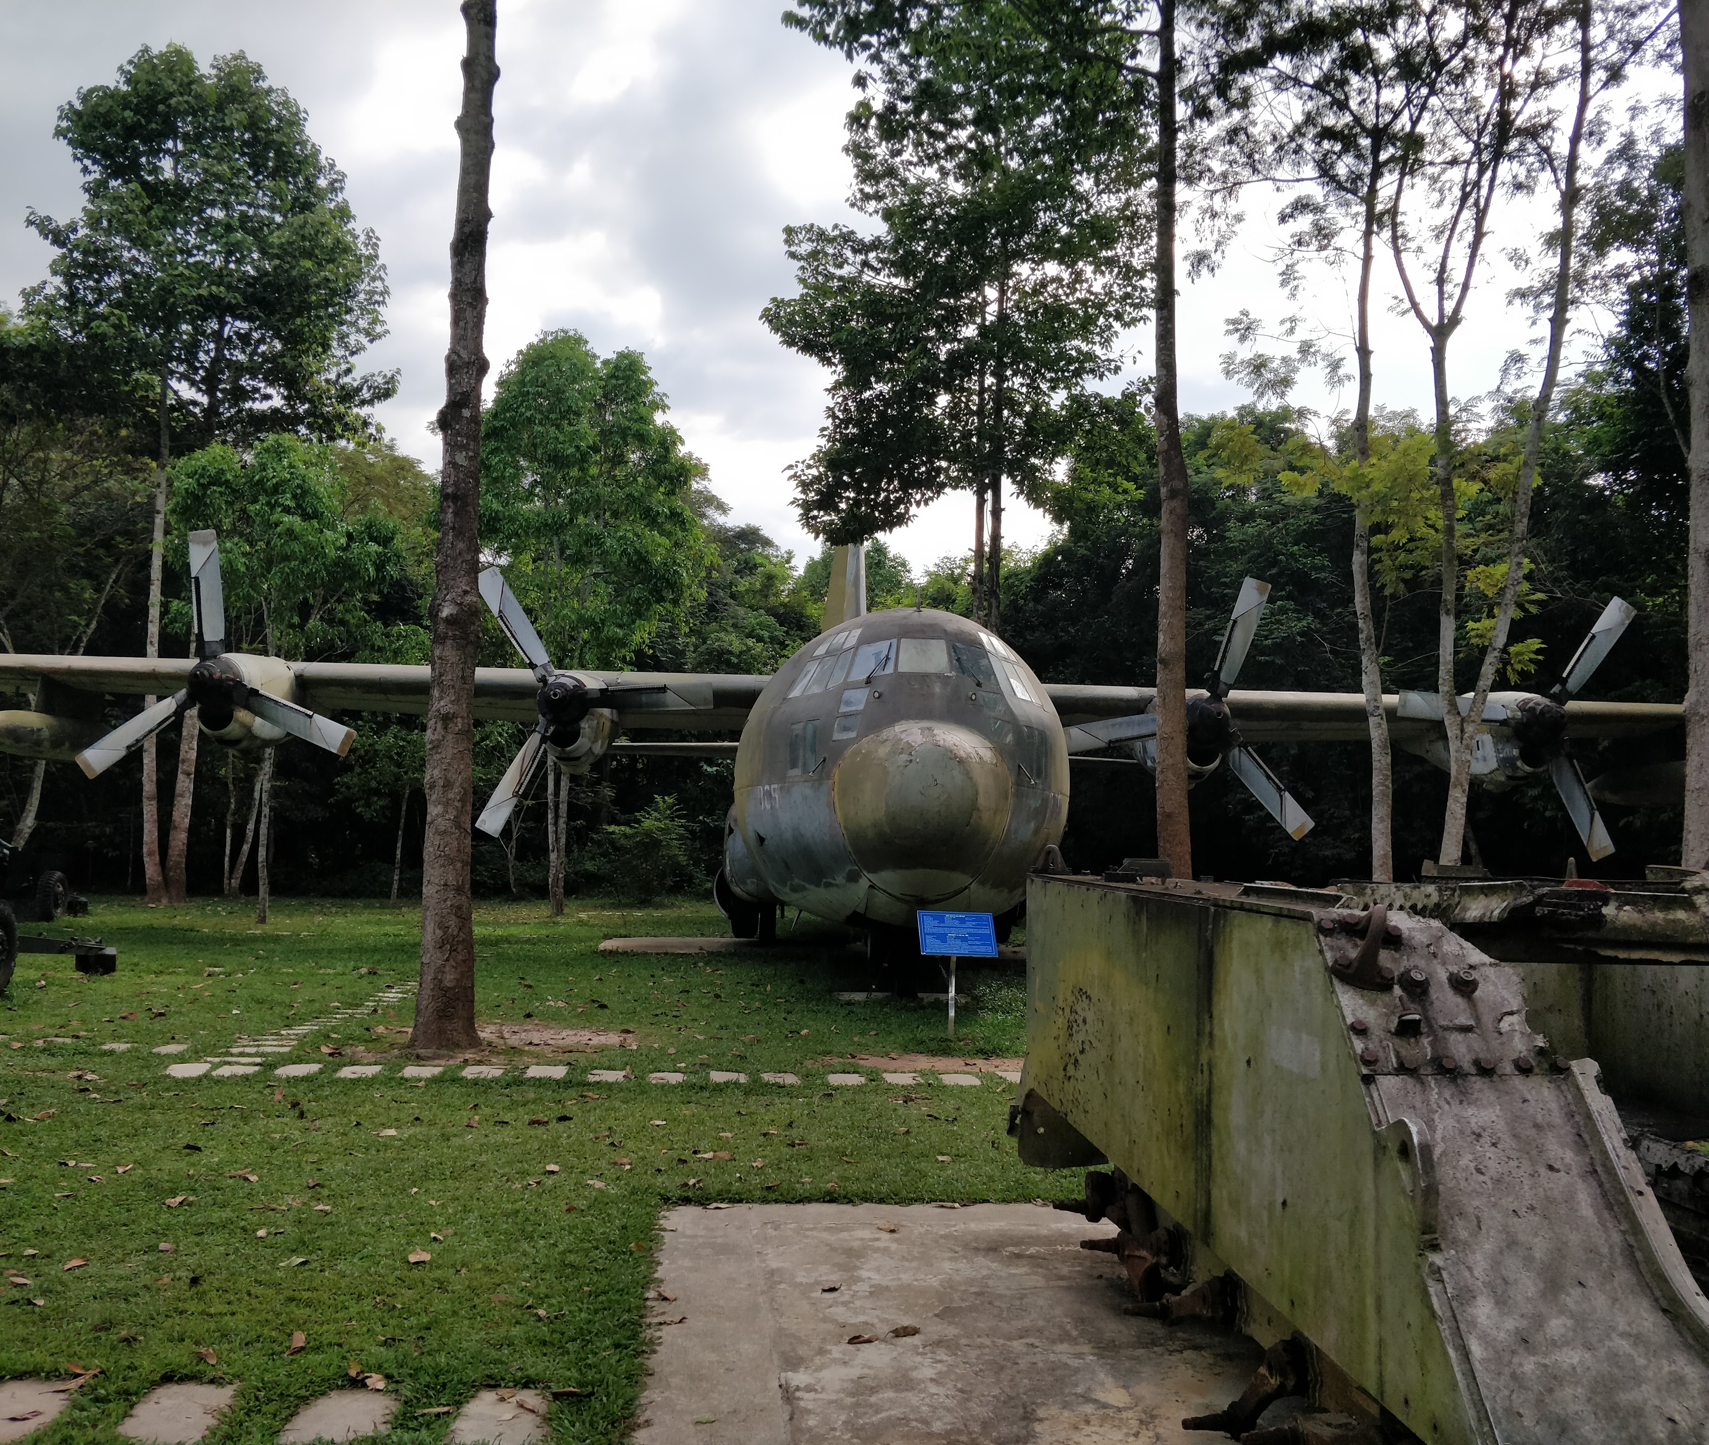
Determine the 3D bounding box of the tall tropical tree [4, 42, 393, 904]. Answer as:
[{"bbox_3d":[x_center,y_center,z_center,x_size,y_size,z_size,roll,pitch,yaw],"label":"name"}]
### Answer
[{"bbox_3d":[-17.473,-7.035,35.642,9.400,23.550,8.930,4,-6,-27],"label":"tall tropical tree"}]

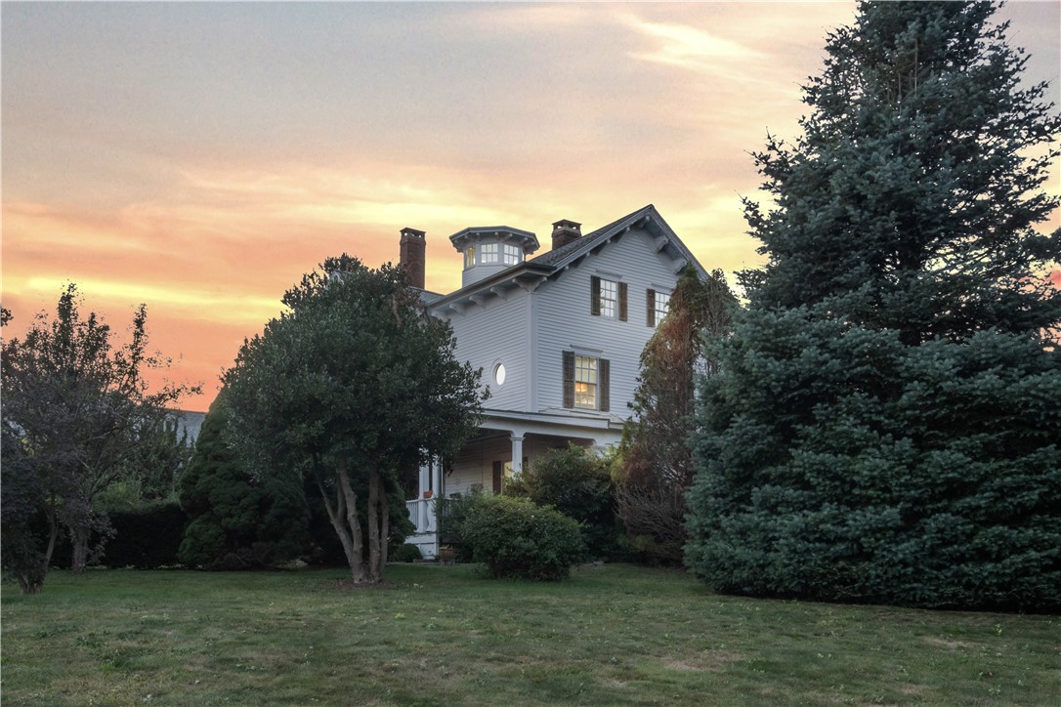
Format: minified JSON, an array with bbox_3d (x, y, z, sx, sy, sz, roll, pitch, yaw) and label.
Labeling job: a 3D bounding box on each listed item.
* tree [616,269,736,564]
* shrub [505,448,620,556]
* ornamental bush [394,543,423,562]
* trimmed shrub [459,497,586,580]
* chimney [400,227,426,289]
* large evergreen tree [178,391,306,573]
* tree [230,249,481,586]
[{"bbox_3d":[4.109,1.664,27.377,3.408,8.359,3.500,0,-9,0],"label":"tree"},{"bbox_3d":[0.885,4.074,26.286,3.170,3.256,2.900,0,-9,0],"label":"shrub"},{"bbox_3d":[-3.536,5.742,28.047,0.845,0.513,0.850,0,-9,0],"label":"ornamental bush"},{"bbox_3d":[-0.167,4.147,22.225,2.812,1.822,2.600,0,-9,0],"label":"trimmed shrub"},{"bbox_3d":[-4.668,-3.745,38.561,0.780,2.629,0.720,6,-11,-33],"label":"chimney"},{"bbox_3d":[-7.668,3.298,26.105,3.565,4.713,3.600,0,-9,0],"label":"large evergreen tree"},{"bbox_3d":[-3.815,1.318,21.053,5.664,7.043,5.500,0,-9,0],"label":"tree"}]

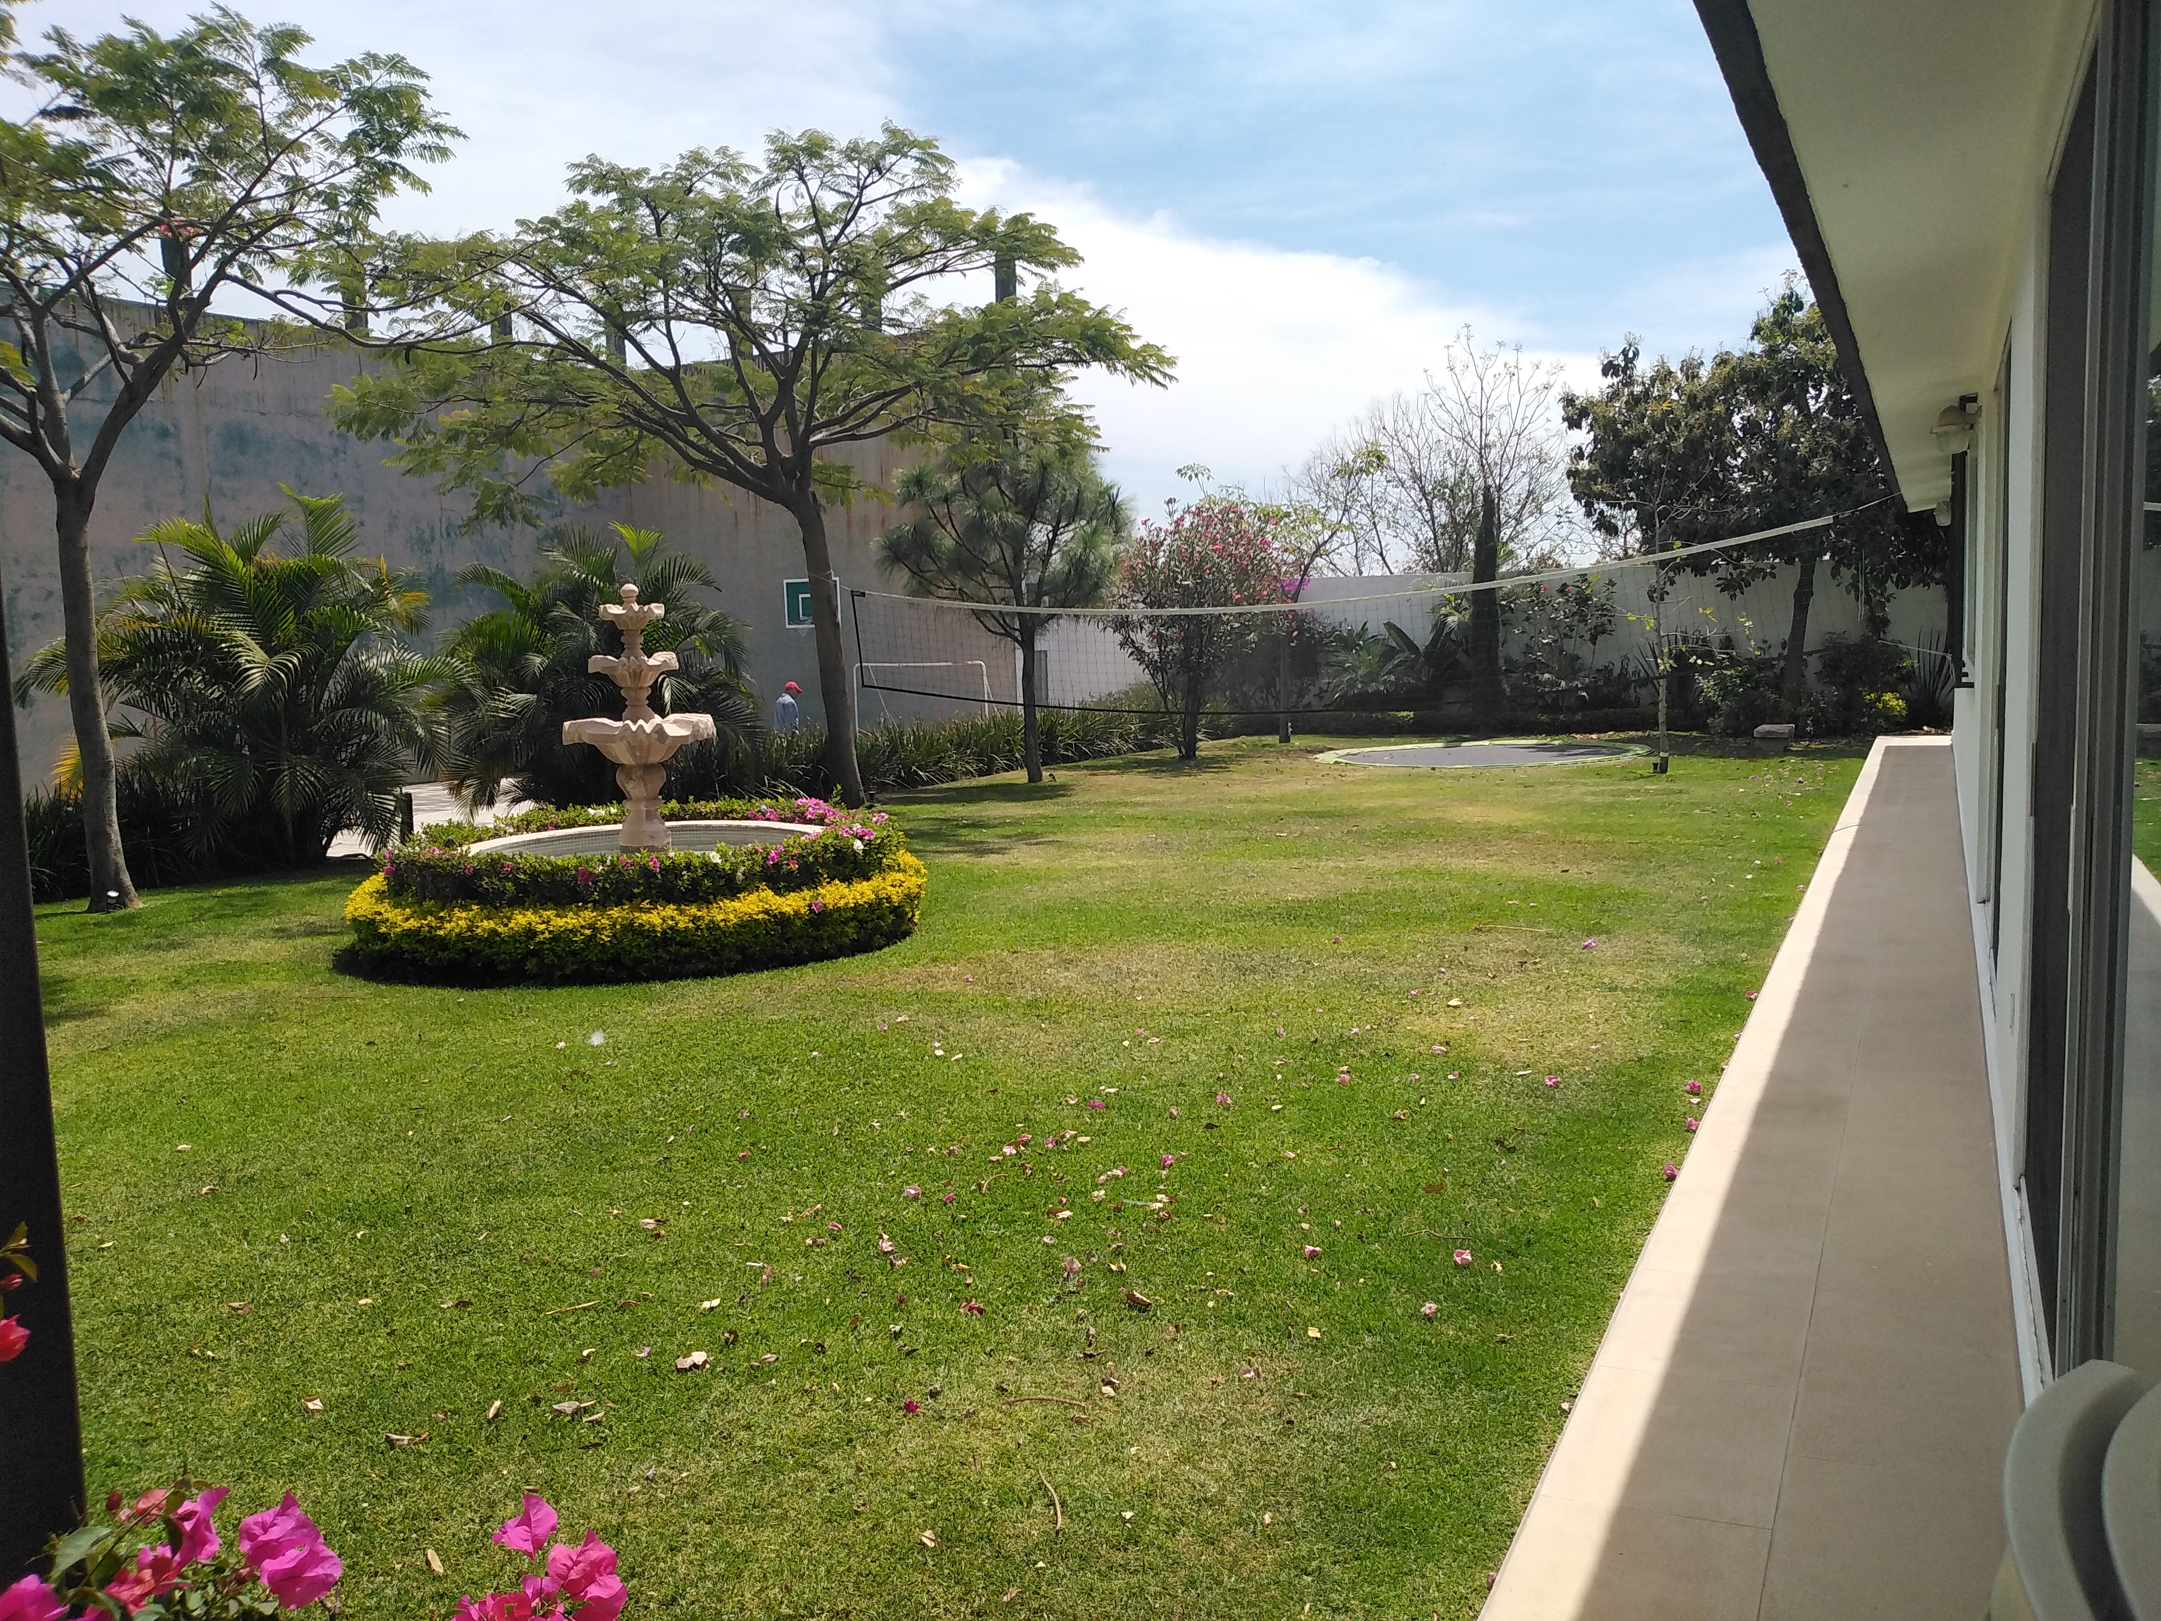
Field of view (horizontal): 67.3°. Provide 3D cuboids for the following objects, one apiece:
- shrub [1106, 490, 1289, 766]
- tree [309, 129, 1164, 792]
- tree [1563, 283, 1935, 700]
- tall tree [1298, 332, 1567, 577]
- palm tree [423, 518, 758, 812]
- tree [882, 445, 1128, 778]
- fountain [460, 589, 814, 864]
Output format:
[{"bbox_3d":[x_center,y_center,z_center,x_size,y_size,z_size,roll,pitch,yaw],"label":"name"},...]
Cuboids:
[{"bbox_3d":[1.539,-2.447,21.712,2.450,3.530,2.400,-2,6,4],"label":"shrub"},{"bbox_3d":[-3.597,-3.552,16.820,8.600,7.150,7.500,-3,6,-11],"label":"tree"},{"bbox_3d":[9.329,-4.162,22.066,5.000,6.270,4.800,0,7,23],"label":"tree"},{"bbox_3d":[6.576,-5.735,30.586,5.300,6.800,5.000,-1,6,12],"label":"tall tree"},{"bbox_3d":[-5.021,-1.383,16.439,3.200,3.030,3.000,-4,6,-17],"label":"palm tree"},{"bbox_3d":[-0.940,-2.401,19.280,2.950,4.140,2.800,-2,6,-2],"label":"tree"},{"bbox_3d":[-2.839,-0.413,10.280,2.330,2.050,2.330,-4,6,-15],"label":"fountain"}]

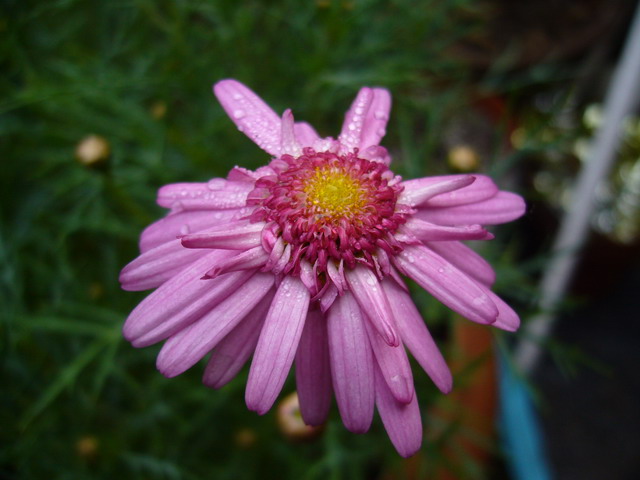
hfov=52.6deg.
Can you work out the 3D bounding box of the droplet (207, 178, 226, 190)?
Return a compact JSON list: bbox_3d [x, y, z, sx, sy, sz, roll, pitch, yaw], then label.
[{"bbox_3d":[-0.017,-0.009,0.107,0.003,0.002,0.002,0,52,17],"label":"droplet"}]

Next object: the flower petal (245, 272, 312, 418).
[{"bbox_3d":[-0.006,0.015,0.094,0.005,0.003,0.020,11,74,6],"label":"flower petal"}]

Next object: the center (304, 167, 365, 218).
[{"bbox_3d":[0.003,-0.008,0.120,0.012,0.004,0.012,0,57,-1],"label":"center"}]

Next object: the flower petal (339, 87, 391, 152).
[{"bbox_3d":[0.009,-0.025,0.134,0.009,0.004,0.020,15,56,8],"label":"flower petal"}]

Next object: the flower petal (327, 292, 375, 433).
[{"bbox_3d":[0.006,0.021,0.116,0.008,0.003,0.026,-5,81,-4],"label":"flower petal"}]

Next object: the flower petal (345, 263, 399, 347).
[{"bbox_3d":[0.008,0.009,0.093,0.003,0.003,0.013,-17,64,-15],"label":"flower petal"}]

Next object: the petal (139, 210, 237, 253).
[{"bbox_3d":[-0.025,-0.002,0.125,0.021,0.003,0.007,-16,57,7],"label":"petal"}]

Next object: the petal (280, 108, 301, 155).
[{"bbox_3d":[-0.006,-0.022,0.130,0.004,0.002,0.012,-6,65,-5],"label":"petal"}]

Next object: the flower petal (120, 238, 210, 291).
[{"bbox_3d":[-0.023,0.003,0.102,0.017,0.003,0.005,-18,54,7],"label":"flower petal"}]

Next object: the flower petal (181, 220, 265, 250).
[{"bbox_3d":[-0.015,0.000,0.099,0.013,0.003,0.004,-6,53,-3],"label":"flower petal"}]

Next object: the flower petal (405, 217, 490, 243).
[{"bbox_3d":[0.020,-0.001,0.101,0.014,0.003,0.003,5,53,-2],"label":"flower petal"}]

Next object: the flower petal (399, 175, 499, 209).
[{"bbox_3d":[0.022,-0.008,0.110,0.019,0.003,0.006,-6,53,-22],"label":"flower petal"}]

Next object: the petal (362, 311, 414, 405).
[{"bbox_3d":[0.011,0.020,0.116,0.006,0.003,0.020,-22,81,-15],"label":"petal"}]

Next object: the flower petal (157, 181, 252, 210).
[{"bbox_3d":[-0.019,-0.007,0.108,0.017,0.003,0.005,0,52,17],"label":"flower petal"}]

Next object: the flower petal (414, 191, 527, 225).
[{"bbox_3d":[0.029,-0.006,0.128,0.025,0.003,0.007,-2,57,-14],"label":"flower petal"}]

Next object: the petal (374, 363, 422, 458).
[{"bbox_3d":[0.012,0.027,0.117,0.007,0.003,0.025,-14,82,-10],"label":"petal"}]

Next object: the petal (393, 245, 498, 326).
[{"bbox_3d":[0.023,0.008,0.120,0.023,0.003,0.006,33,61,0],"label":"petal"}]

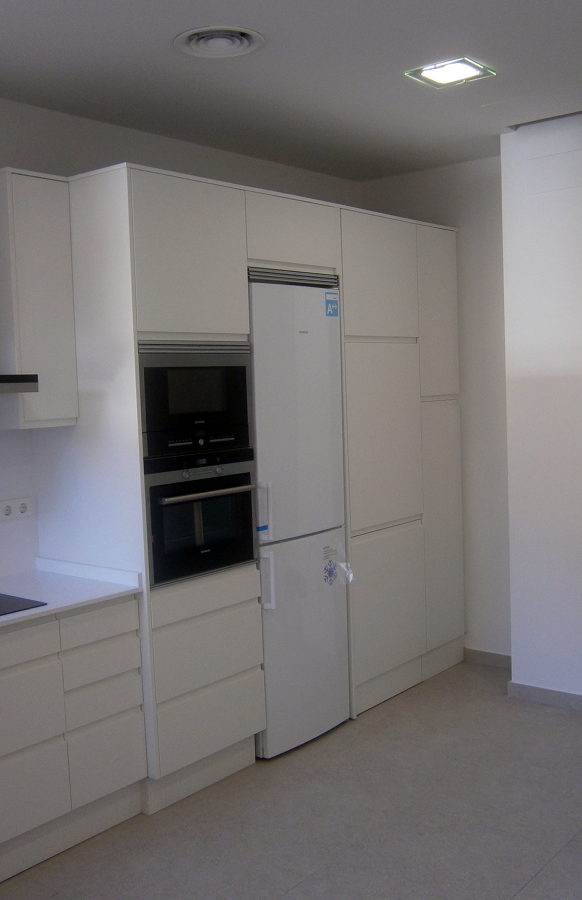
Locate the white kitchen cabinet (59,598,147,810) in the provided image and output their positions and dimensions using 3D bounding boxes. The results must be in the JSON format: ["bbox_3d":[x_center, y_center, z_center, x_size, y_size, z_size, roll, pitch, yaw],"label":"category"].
[{"bbox_3d":[-0.904,0.910,3.478,0.610,0.684,0.343,2,6,41],"label":"white kitchen cabinet"}]

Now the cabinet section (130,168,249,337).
[{"bbox_3d":[-0.598,-0.751,3.688,0.600,0.602,0.596,1,5,40],"label":"cabinet section"}]

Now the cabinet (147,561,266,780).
[{"bbox_3d":[-0.566,0.846,3.821,0.650,0.735,0.603,2,6,41],"label":"cabinet"}]

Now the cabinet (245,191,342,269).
[{"bbox_3d":[-0.225,-0.940,4.151,0.650,0.311,0.627,2,6,41],"label":"cabinet"}]

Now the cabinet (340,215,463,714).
[{"bbox_3d":[0.365,0.040,4.870,0.650,2.426,1.068,2,6,41],"label":"cabinet"}]

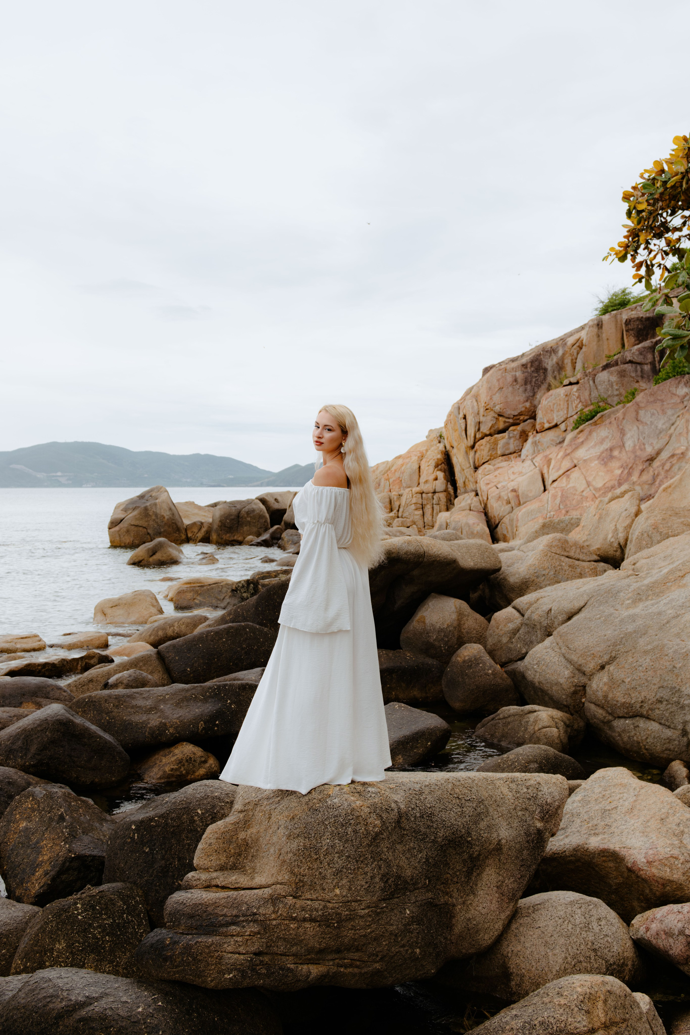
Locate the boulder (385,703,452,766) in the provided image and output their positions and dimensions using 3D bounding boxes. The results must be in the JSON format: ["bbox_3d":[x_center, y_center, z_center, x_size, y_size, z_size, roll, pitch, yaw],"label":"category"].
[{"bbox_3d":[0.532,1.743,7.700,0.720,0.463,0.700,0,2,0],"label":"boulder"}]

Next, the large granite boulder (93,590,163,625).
[{"bbox_3d":[-3.656,1.540,16.000,1.180,0.600,0.950,0,2,-13],"label":"large granite boulder"}]

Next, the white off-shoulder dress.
[{"bbox_3d":[-0.182,0.523,4.360,0.760,1.390,0.580,0,2,10],"label":"white off-shoulder dress"}]

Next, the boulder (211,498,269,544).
[{"bbox_3d":[-4.078,0.166,36.800,2.350,1.813,2.100,0,2,0],"label":"boulder"}]

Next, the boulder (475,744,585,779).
[{"bbox_3d":[1.406,1.921,7.200,0.860,0.420,0.680,0,2,11],"label":"boulder"}]

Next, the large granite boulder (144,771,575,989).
[{"bbox_3d":[0.030,1.630,4.420,1.980,0.900,1.150,0,2,0],"label":"large granite boulder"}]

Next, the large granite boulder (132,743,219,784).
[{"bbox_3d":[-1.330,1.931,7.500,0.680,0.340,0.600,0,2,-10],"label":"large granite boulder"}]

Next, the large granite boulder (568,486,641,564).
[{"bbox_3d":[4.256,0.180,15.500,1.200,1.290,1.100,1,2,15],"label":"large granite boulder"}]

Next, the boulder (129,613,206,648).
[{"bbox_3d":[-2.539,1.592,13.600,1.200,0.408,0.850,0,2,0],"label":"boulder"}]

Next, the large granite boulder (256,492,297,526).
[{"bbox_3d":[-2.963,-0.305,39.500,1.950,1.582,1.800,0,2,0],"label":"large granite boulder"}]

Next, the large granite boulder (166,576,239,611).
[{"bbox_3d":[-2.732,1.473,18.100,1.450,0.560,1.250,0,2,-9],"label":"large granite boulder"}]

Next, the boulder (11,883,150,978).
[{"bbox_3d":[-1.167,1.887,4.200,0.660,0.500,0.660,0,2,-16],"label":"boulder"}]

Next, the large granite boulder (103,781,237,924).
[{"bbox_3d":[-0.886,1.733,4.950,0.740,0.720,0.850,0,2,-10],"label":"large granite boulder"}]

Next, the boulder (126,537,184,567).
[{"bbox_3d":[-5.346,0.959,26.800,1.620,0.809,1.350,0,2,0],"label":"boulder"}]

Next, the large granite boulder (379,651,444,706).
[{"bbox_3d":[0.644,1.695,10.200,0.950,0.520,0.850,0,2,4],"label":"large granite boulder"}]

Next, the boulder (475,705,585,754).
[{"bbox_3d":[1.620,1.811,8.300,0.970,0.390,0.750,0,2,0],"label":"boulder"}]

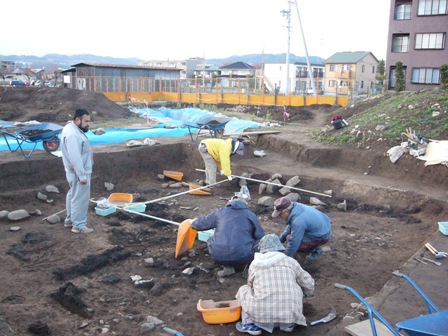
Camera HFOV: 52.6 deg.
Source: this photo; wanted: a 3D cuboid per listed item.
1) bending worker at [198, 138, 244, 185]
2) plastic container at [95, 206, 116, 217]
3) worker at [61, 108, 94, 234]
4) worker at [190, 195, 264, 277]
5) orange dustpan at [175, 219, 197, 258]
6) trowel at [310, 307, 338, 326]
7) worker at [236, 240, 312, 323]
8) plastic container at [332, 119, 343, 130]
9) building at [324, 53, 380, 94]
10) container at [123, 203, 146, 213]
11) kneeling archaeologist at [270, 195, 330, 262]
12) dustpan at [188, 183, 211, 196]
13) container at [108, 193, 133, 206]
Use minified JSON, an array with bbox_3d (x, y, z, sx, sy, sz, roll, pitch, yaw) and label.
[{"bbox_3d":[-0.044,-0.107,9.316,0.920,0.990,0.520,1,10,0],"label":"bending worker"},{"bbox_3d":[-1.884,0.673,7.247,0.250,0.085,0.320,8,15,31],"label":"plastic container"},{"bbox_3d":[-2.035,0.050,6.285,0.440,1.720,0.540,2,10,3],"label":"worker"},{"bbox_3d":[0.048,0.741,5.249,0.800,0.870,0.740,2,13,8],"label":"worker"},{"bbox_3d":[-0.417,0.874,5.587,0.135,0.430,0.345,15,16,25],"label":"orange dustpan"},{"bbox_3d":[0.936,1.388,4.254,0.330,0.050,0.080,-11,17,-42],"label":"trowel"},{"bbox_3d":[0.475,0.990,4.156,0.680,0.860,0.720,1,13,3],"label":"worker"},{"bbox_3d":[3.664,-1.395,14.600,0.280,0.300,0.260,-9,11,13],"label":"plastic container"},{"bbox_3d":[24.684,-18.056,86.594,6.700,7.700,8.600,11,14,43],"label":"building"},{"bbox_3d":[-1.432,0.656,7.344,0.340,0.085,0.240,0,13,-2],"label":"container"},{"bbox_3d":[0.989,0.704,5.672,0.740,0.760,0.520,-3,11,-22],"label":"kneeling archaeologist"},{"bbox_3d":[-0.444,0.380,8.459,0.420,0.150,0.360,2,13,5],"label":"dustpan"},{"bbox_3d":[-1.797,0.562,7.881,0.420,0.145,0.380,0,11,-7],"label":"container"}]

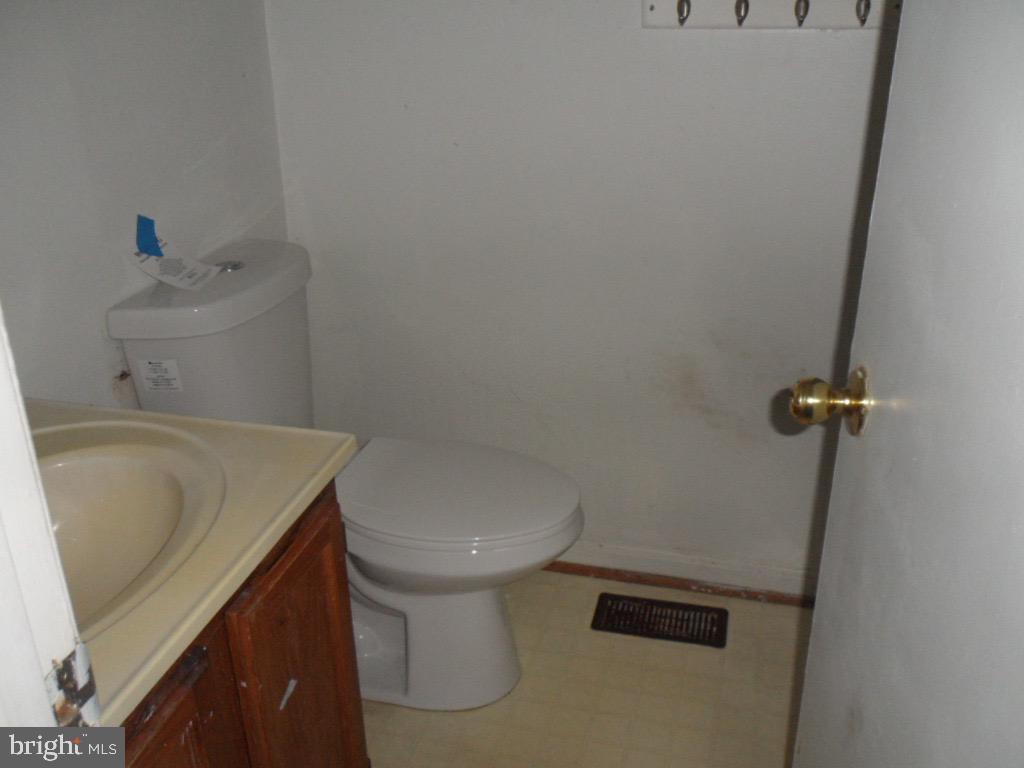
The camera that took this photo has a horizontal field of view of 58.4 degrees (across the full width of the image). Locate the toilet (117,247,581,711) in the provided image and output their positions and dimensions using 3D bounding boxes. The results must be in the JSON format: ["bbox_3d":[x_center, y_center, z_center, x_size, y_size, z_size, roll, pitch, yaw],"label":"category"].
[{"bbox_3d":[-0.221,0.201,1.720,0.721,0.814,0.467,5,24,13],"label":"toilet"}]

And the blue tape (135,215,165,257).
[{"bbox_3d":[-0.565,-0.232,1.432,0.040,0.065,0.012,-18,29,-33],"label":"blue tape"}]

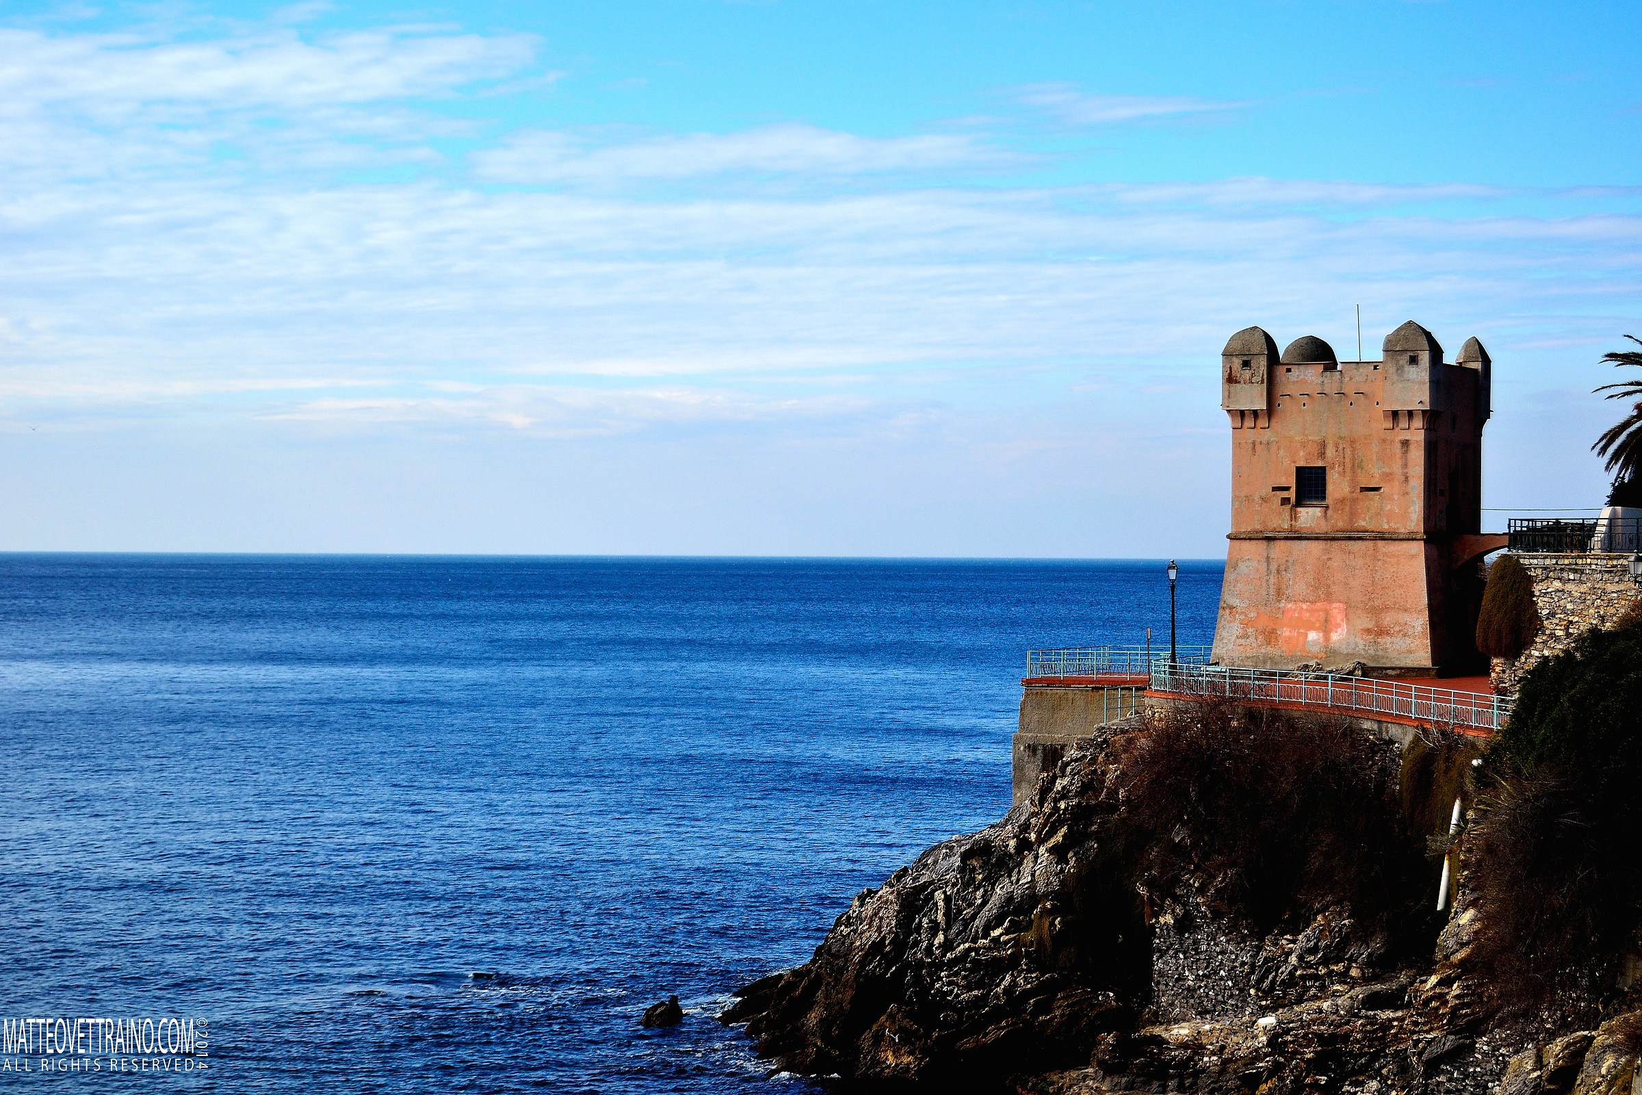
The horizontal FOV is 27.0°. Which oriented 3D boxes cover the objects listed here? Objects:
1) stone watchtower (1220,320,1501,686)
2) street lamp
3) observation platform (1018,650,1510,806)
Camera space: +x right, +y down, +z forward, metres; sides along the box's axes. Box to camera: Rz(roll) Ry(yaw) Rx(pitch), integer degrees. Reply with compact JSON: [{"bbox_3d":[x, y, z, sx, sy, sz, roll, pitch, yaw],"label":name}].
[{"bbox_3d":[20.846,-1.821,132.644,8.763,13.243,9.017,0,0,26],"label":"stone watchtower"},{"bbox_3d":[13.162,2.617,128.000,0.400,4.322,0.400,0,0,26],"label":"street lamp"},{"bbox_3d":[16.000,6.700,122.500,19.000,5.700,15.500,0,0,30],"label":"observation platform"}]

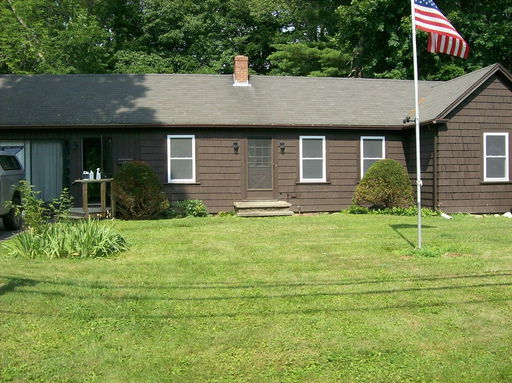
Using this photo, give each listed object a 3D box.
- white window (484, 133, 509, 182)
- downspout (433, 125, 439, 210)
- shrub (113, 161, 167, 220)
[{"bbox_3d":[7.437,-1.051,16.450,0.860,1.530,0.120,-1,1,-8],"label":"white window"},{"bbox_3d":[5.466,-0.731,16.200,0.100,2.620,0.100,-1,1,-8],"label":"downspout"},{"bbox_3d":[-3.482,-0.030,15.900,1.600,1.760,1.550,-1,2,-7],"label":"shrub"}]

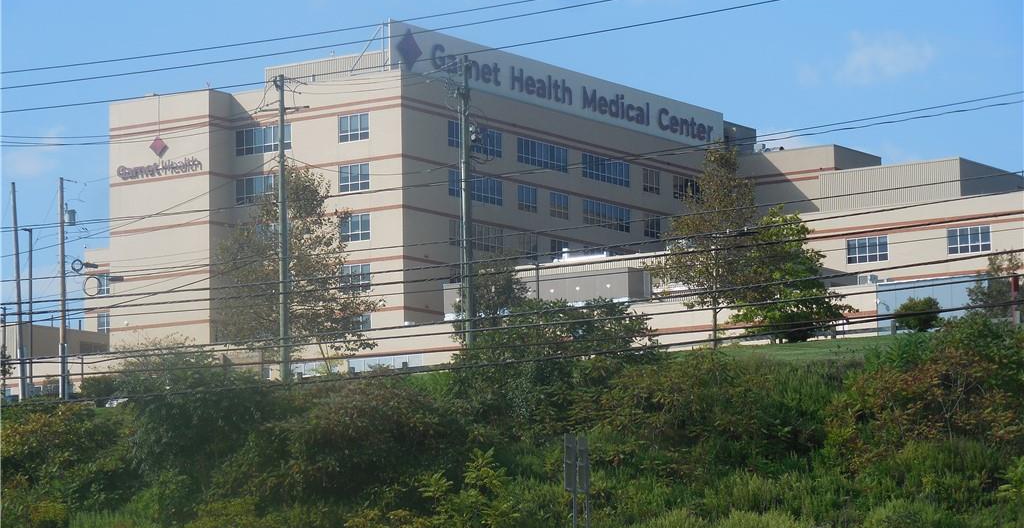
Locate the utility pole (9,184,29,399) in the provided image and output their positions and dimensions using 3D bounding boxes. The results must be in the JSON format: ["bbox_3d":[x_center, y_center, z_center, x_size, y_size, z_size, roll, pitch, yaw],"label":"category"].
[{"bbox_3d":[-28.346,1.608,192.000,0.370,12.349,0.370,-3,-8,0],"label":"utility pole"}]

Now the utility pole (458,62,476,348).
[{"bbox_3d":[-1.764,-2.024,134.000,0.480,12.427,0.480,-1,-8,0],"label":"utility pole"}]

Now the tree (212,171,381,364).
[{"bbox_3d":[-12.120,0.450,188.000,9.224,11.867,8.762,-1,-8,0],"label":"tree"}]

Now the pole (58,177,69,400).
[{"bbox_3d":[-25.225,1.378,188.000,0.400,12.598,0.400,-1,-8,0],"label":"pole"}]

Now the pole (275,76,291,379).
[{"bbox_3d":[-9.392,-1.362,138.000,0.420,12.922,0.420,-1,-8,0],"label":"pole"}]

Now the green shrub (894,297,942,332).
[{"bbox_3d":[26.997,3.420,222.000,3.188,2.524,3.028,-1,-8,0],"label":"green shrub"}]

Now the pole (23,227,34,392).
[{"bbox_3d":[-29.446,2.777,204.000,0.550,10.131,0.250,-1,-8,0],"label":"pole"}]

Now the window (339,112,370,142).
[{"bbox_3d":[-13.675,-11.783,290.152,3.264,2.336,0.150,-6,-9,33],"label":"window"}]

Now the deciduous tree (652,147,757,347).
[{"bbox_3d":[12.266,-1.020,213.000,6.627,12.935,6.296,-1,-8,0],"label":"deciduous tree"}]

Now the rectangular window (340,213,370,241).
[{"bbox_3d":[-13.578,-3.048,289.015,3.251,2.274,0.150,-6,-9,33],"label":"rectangular window"}]

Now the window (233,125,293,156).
[{"bbox_3d":[-21.956,-10.890,295.500,6.281,2.345,0.150,-6,-9,33],"label":"window"}]

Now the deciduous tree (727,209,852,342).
[{"bbox_3d":[17.932,0.743,216.000,7.883,8.917,7.489,-1,-8,0],"label":"deciduous tree"}]

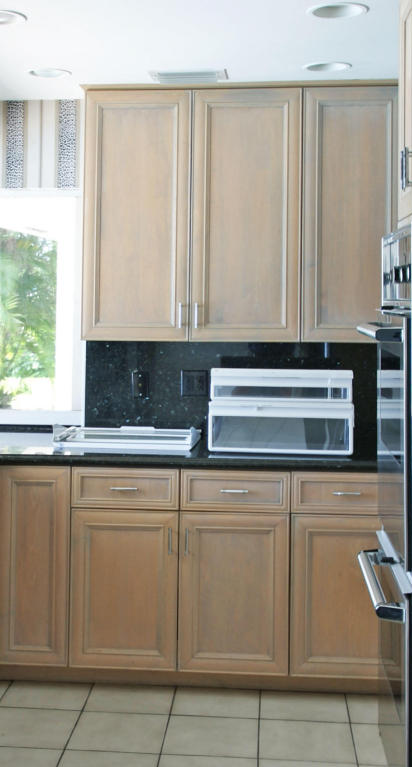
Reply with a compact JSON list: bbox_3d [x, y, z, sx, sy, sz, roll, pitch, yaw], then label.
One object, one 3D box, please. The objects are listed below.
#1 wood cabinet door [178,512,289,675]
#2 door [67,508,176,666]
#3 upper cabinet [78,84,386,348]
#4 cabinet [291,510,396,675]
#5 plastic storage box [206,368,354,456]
[{"bbox_3d":[0.105,0.800,3.646,0.415,0.625,0.025,1,5,4],"label":"wood cabinet door"},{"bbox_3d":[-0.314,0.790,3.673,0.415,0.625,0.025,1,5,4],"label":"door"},{"bbox_3d":[0.155,-0.658,3.793,1.254,0.972,0.320,1,6,4],"label":"upper cabinet"},{"bbox_3d":[0.540,0.765,3.796,0.415,0.612,0.535,1,6,4],"label":"cabinet"},{"bbox_3d":[0.290,0.105,3.732,0.545,0.291,0.370,1,6,4],"label":"plastic storage box"}]

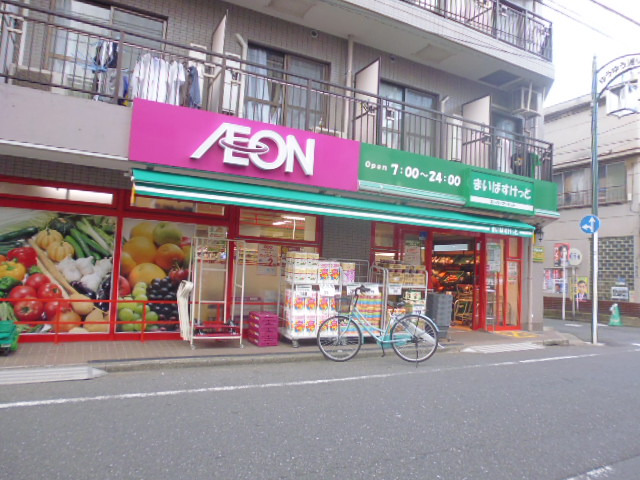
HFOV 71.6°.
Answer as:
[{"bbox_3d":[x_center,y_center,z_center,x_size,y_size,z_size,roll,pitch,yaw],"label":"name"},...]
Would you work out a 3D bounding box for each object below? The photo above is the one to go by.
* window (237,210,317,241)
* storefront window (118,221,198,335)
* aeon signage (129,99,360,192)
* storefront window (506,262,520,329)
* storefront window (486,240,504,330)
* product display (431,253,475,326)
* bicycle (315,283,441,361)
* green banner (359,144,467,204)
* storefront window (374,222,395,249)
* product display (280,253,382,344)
[{"bbox_3d":[-0.707,-0.245,7.767,1.420,0.460,0.080,5,-5,-26],"label":"window"},{"bbox_3d":[-2.494,0.563,6.850,1.160,1.730,0.080,5,-5,-26],"label":"storefront window"},{"bbox_3d":[-0.966,-1.343,6.716,3.490,0.845,0.160,5,-5,-26],"label":"aeon signage"},{"bbox_3d":[4.416,1.233,10.172,0.400,1.490,0.080,5,-5,-26],"label":"storefront window"},{"bbox_3d":[3.930,0.990,9.950,0.540,2.000,0.080,5,-5,-26],"label":"storefront window"},{"bbox_3d":[3.769,1.234,11.839,0.750,1.850,1.750,5,-5,-26],"label":"product display"},{"bbox_3d":[0.851,1.208,6.340,1.730,1.060,0.550,2,-5,0],"label":"bicycle"},{"bbox_3d":[1.719,-1.168,8.056,2.350,0.750,0.110,5,-5,-26],"label":"green banner"},{"bbox_3d":[1.274,-0.089,8.722,0.450,0.460,0.070,5,-5,-26],"label":"storefront window"},{"bbox_3d":[0.192,0.974,7.363,1.640,1.450,0.620,5,-5,-26],"label":"product display"}]

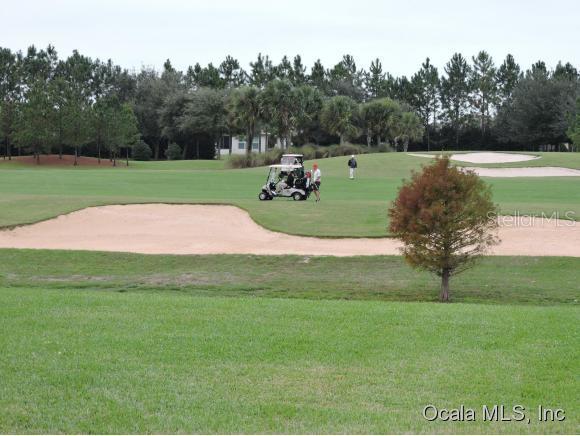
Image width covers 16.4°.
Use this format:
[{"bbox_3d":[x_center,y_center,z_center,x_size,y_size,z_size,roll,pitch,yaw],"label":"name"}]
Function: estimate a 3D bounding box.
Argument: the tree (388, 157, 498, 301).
[{"bbox_3d":[3.280,0.214,43.000,2.330,3.100,2.280,0,2,0],"label":"tree"}]

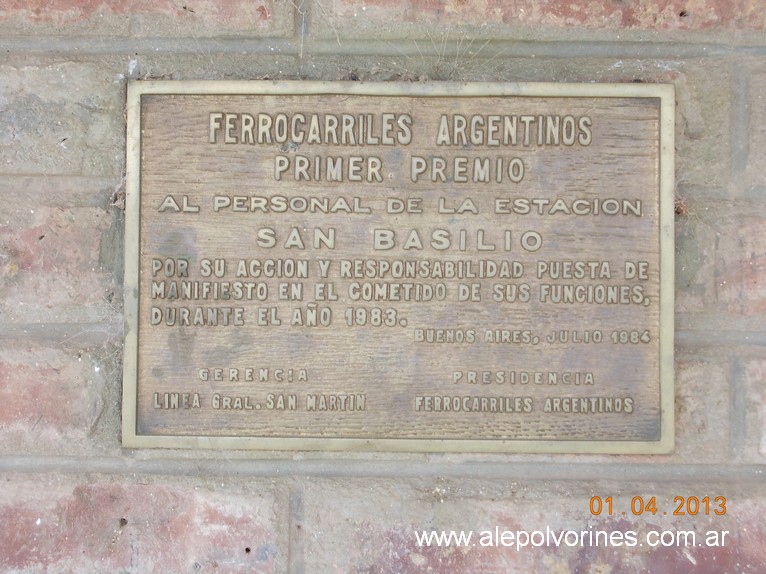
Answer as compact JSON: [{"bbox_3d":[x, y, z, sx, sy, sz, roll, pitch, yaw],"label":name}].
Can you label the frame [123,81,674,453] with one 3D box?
[{"bbox_3d":[0.009,-0.011,0.865,0.300,0.201,0.016,0,-2,1],"label":"frame"}]

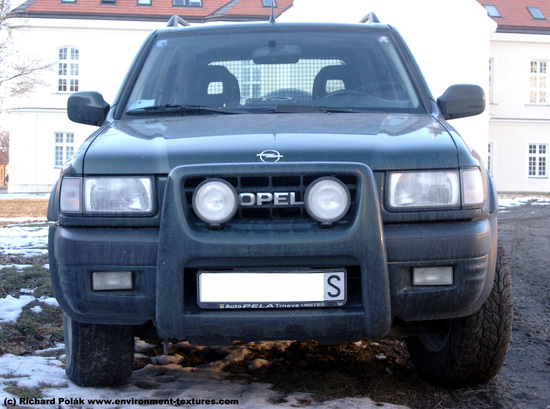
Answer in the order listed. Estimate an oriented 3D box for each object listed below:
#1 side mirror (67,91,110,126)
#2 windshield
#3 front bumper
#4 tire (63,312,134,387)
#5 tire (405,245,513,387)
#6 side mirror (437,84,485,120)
[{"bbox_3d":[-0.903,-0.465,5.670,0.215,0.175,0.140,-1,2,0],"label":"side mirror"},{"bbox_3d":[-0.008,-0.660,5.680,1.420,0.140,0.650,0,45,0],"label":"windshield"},{"bbox_3d":[-0.010,0.175,4.300,1.720,0.650,0.540,-1,2,0],"label":"front bumper"},{"bbox_3d":[-0.746,0.398,4.930,0.250,0.730,0.730,-1,2,-12],"label":"tire"},{"bbox_3d":[0.752,0.395,4.930,0.250,0.730,0.730,-1,2,-12],"label":"tire"},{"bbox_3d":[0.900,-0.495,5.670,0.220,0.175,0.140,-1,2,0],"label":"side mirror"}]

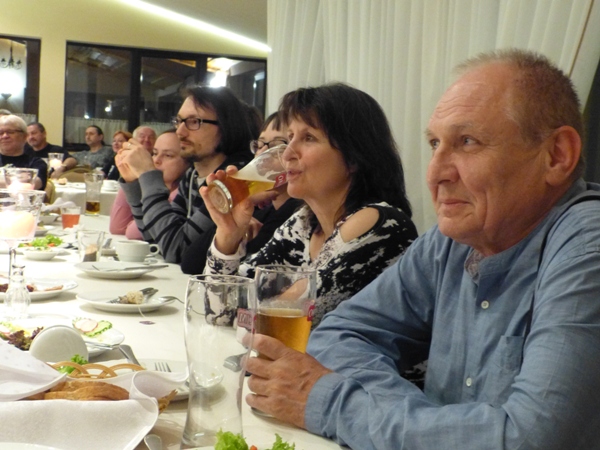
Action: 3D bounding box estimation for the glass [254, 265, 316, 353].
[{"bbox_3d":[-0.022,0.147,1.213,0.079,0.180,0.079,3,4,0],"label":"glass"}]

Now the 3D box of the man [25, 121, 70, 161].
[{"bbox_3d":[-2.542,-0.327,9.059,0.620,1.300,0.720,4,5,17],"label":"man"}]

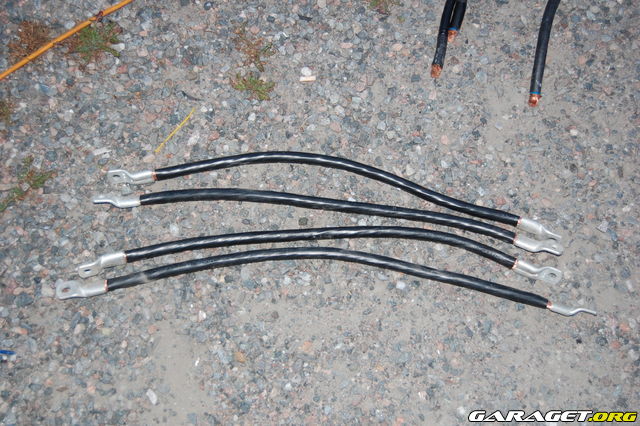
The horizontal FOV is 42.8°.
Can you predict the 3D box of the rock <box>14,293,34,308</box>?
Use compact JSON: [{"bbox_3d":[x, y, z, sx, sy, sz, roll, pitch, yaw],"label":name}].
[{"bbox_3d":[-0.390,0.116,1.079,0.026,0.011,0.019,0,64,0],"label":"rock"}]

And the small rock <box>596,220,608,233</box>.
[{"bbox_3d":[0.390,0.019,1.127,0.017,0.009,0.015,0,64,0],"label":"small rock"}]

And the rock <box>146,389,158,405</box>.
[{"bbox_3d":[-0.210,0.230,1.024,0.012,0.009,0.021,-23,66,-11],"label":"rock"}]

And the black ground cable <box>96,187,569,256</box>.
[{"bbox_3d":[0.009,0.001,1.129,0.649,0.019,0.051,6,64,3],"label":"black ground cable"}]

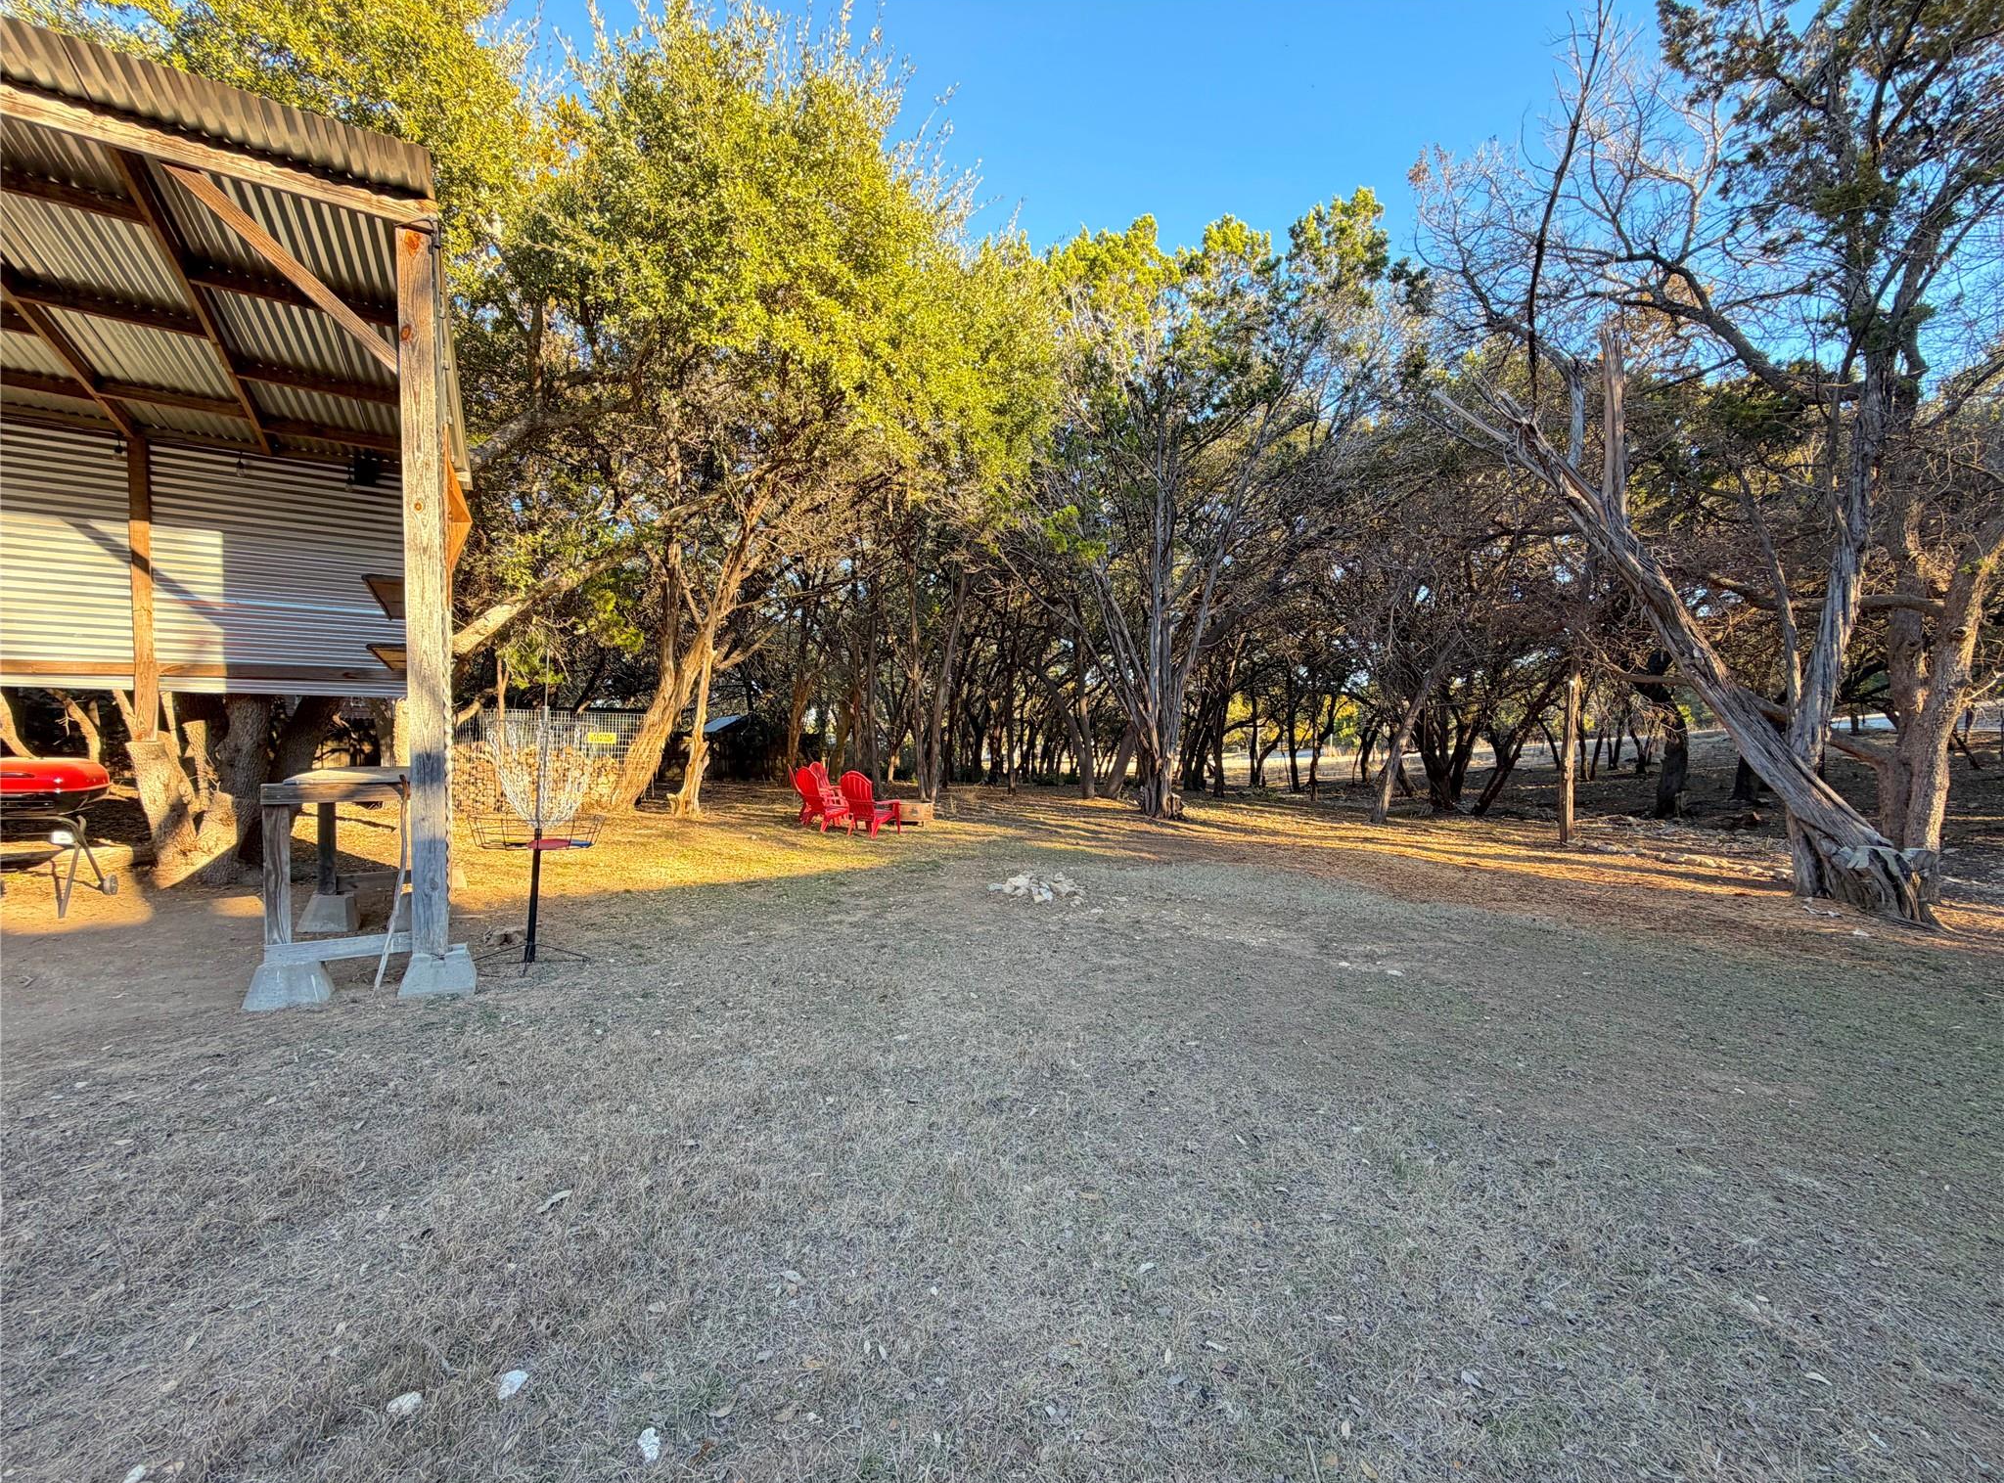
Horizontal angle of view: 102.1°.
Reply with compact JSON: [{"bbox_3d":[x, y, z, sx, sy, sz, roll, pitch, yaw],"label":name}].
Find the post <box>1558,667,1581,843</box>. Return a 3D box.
[{"bbox_3d":[6.580,0.110,9.370,0.115,2.080,0.115,1,2,-10],"label":"post"}]

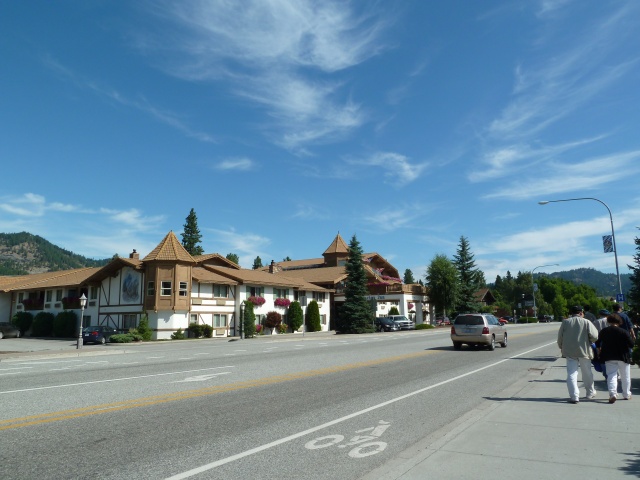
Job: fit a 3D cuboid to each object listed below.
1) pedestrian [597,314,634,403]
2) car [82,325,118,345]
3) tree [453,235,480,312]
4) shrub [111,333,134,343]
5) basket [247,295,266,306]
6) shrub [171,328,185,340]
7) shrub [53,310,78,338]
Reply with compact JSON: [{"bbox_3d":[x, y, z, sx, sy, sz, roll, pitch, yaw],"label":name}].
[{"bbox_3d":[5.383,2.146,8.420,0.580,1.580,0.450,-7,-12,31],"label":"pedestrian"},{"bbox_3d":[-17.775,7.852,38.000,1.800,1.450,4.700,-1,-10,5],"label":"car"},{"bbox_3d":[25.725,7.274,82.000,5.600,15.600,5.600,-7,-11,32],"label":"tree"},{"bbox_3d":[-13.840,6.871,32.353,1.750,0.640,1.500,-7,-11,33],"label":"shrub"},{"bbox_3d":[-6.280,6.061,46.000,0.850,0.950,2.200,-7,-12,31],"label":"basket"},{"bbox_3d":[-11.870,7.872,38.500,1.100,1.000,1.100,-7,-11,32],"label":"shrub"},{"bbox_3d":[-25.004,8.289,45.500,2.350,2.650,2.300,-7,-11,32],"label":"shrub"}]

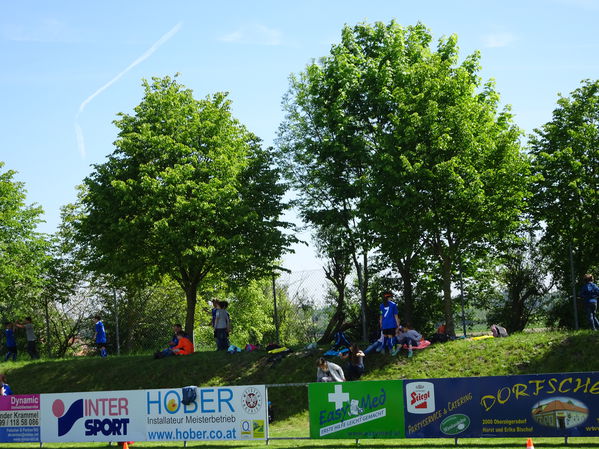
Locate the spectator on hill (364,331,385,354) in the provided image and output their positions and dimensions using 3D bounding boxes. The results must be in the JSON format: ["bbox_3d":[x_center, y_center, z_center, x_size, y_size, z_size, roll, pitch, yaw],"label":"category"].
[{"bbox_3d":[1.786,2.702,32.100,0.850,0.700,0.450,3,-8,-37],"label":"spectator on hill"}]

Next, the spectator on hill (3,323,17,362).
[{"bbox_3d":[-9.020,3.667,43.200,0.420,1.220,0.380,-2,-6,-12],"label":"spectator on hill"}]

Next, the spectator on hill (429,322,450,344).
[{"bbox_3d":[3.341,2.583,32.800,0.450,0.580,0.550,-7,-8,33],"label":"spectator on hill"}]

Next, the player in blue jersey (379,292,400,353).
[{"bbox_3d":[2.205,2.430,33.800,0.500,1.460,0.360,-4,-6,12],"label":"player in blue jersey"}]

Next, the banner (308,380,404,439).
[{"bbox_3d":[0.990,3.282,24.401,2.030,1.000,0.040,-7,-7,36],"label":"banner"}]

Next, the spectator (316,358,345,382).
[{"bbox_3d":[0.646,3.098,28.400,0.540,0.780,0.660,-4,-7,14],"label":"spectator"}]

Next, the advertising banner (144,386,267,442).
[{"bbox_3d":[-1.814,3.613,26.319,3.000,1.000,0.040,-7,-8,36],"label":"advertising banner"}]

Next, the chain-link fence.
[{"bbox_3d":[-4.387,2.895,41.900,12.980,2.050,0.100,-7,-7,36],"label":"chain-link fence"}]

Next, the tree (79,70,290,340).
[{"bbox_3d":[-3.315,-0.375,39.900,6.100,7.700,5.800,-3,-6,0],"label":"tree"}]

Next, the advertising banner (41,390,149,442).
[{"bbox_3d":[-4.240,3.936,28.275,3.030,1.000,0.040,-7,-7,36],"label":"advertising banner"}]

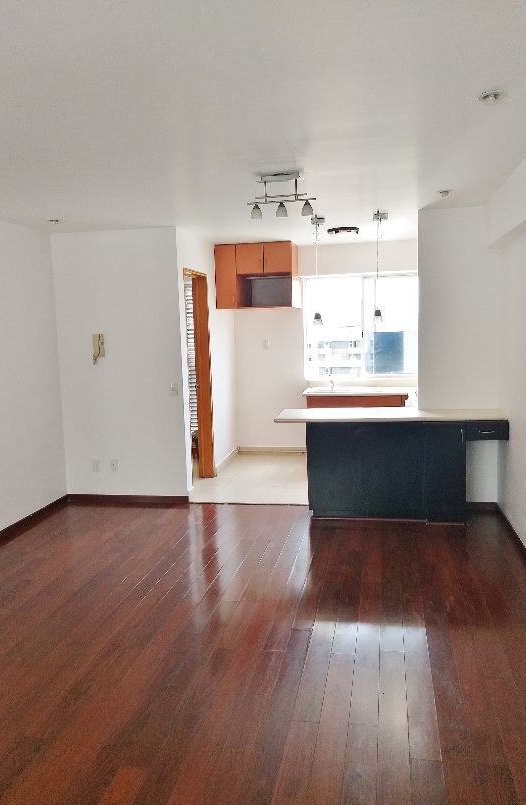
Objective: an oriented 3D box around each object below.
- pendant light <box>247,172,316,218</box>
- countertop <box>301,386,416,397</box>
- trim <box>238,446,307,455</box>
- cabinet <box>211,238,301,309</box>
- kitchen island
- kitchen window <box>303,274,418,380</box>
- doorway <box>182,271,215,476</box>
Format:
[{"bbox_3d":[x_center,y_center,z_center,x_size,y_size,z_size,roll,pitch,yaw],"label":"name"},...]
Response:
[{"bbox_3d":[0.116,-1.244,3.658,0.413,0.246,0.139,0,7,12],"label":"pendant light"},{"bbox_3d":[1.049,-0.115,6.757,1.147,0.040,0.647,0,7,12],"label":"countertop"},{"bbox_3d":[0.119,0.599,7.343,0.870,0.102,0.026,0,7,12],"label":"trim"},{"bbox_3d":[-0.034,-1.393,6.773,0.829,0.690,0.662,0,7,12],"label":"cabinet"},{"bbox_3d":[1.026,0.503,4.972,1.773,0.816,0.647,0,7,12],"label":"kitchen island"},{"bbox_3d":[1.149,-0.883,6.986,1.358,1.178,0.092,0,7,12],"label":"kitchen window"},{"bbox_3d":[-0.693,-0.208,5.934,0.165,2.097,0.755,0,7,12],"label":"doorway"}]

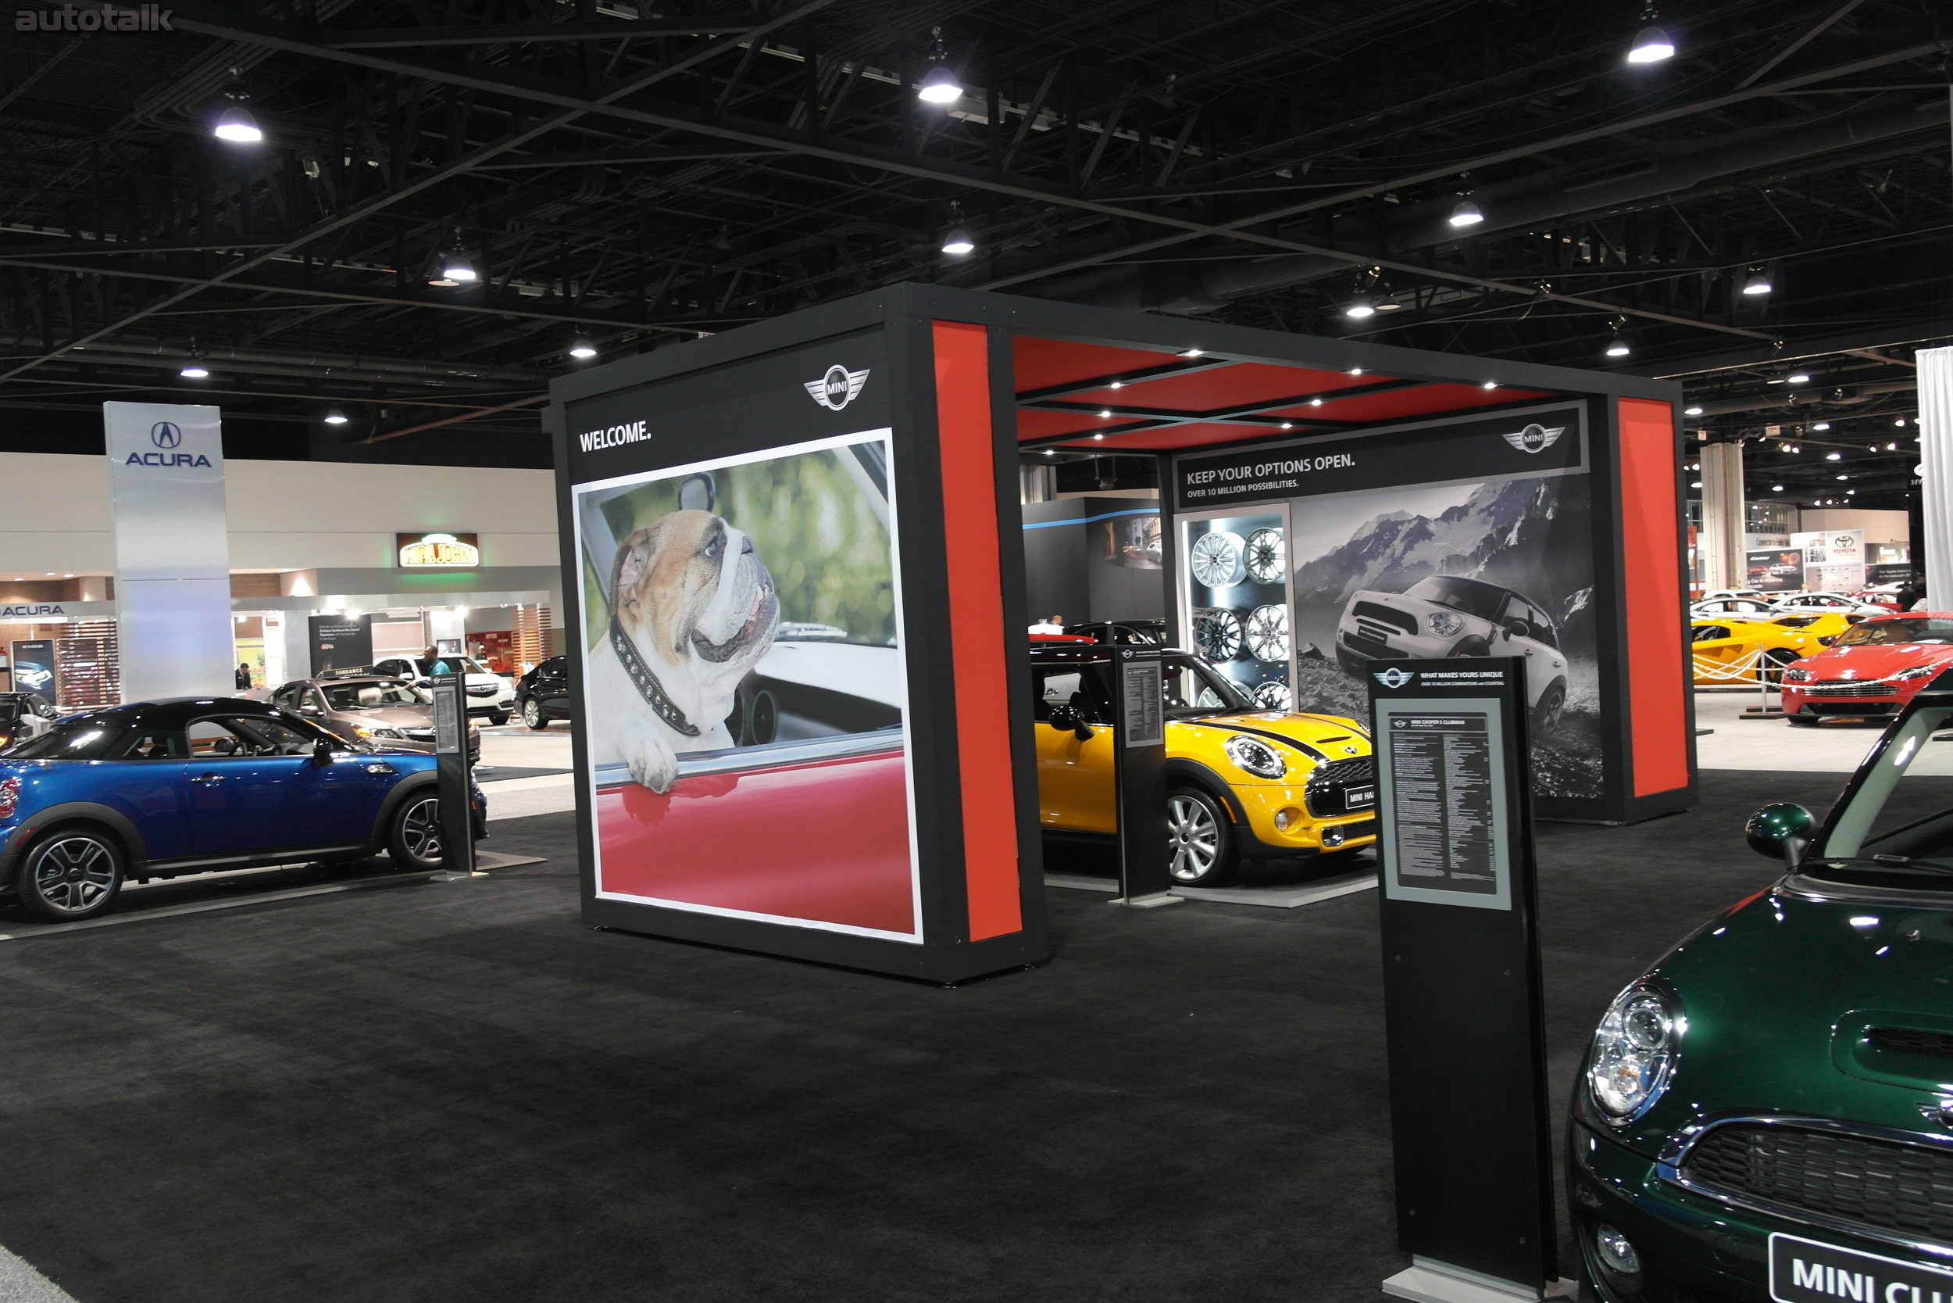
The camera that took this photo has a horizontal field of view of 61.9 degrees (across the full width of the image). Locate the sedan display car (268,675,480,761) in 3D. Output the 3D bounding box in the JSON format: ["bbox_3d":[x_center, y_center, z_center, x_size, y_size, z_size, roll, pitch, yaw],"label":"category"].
[{"bbox_3d":[-9.153,1.131,24.409,1.800,1.420,4.550,-4,1,-42],"label":"sedan display car"}]

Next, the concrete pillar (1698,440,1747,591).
[{"bbox_3d":[28.439,-4.331,62.009,1.500,7.500,1.500,-3,1,3],"label":"concrete pillar"}]

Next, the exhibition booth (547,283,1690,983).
[{"bbox_3d":[1.272,-0.183,11.319,7.500,3.260,3.700,-4,1,-42],"label":"exhibition booth"}]

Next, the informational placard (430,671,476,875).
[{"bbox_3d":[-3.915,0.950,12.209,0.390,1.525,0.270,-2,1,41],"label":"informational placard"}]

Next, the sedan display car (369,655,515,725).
[{"bbox_3d":[-13.815,1.033,41.806,1.960,1.720,4.900,-4,1,-42],"label":"sedan display car"}]

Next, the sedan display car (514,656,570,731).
[{"bbox_3d":[-8.466,0.866,36.407,1.930,1.620,4.800,-4,1,-44],"label":"sedan display car"}]

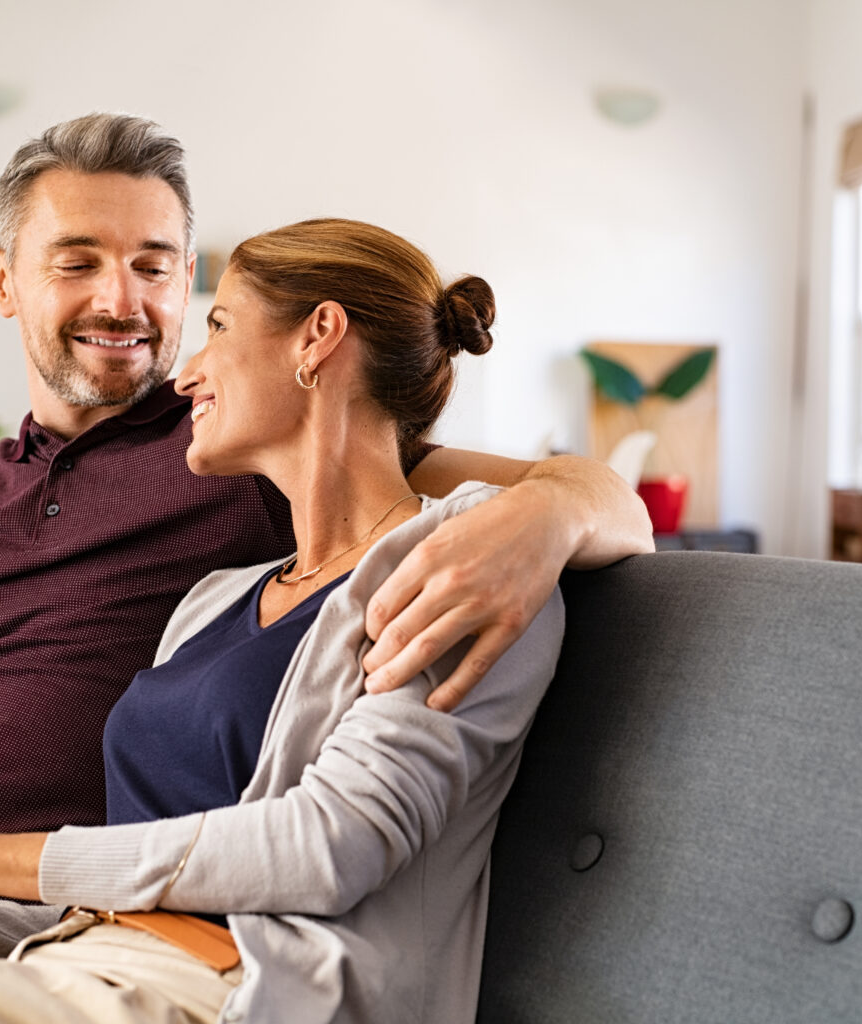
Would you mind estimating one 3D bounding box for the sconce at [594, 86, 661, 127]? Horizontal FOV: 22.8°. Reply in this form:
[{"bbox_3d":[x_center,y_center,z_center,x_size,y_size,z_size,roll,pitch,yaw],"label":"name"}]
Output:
[{"bbox_3d":[0.786,-1.624,8.550,0.270,0.140,0.130,0,3,-4],"label":"sconce"}]

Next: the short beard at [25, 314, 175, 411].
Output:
[{"bbox_3d":[-0.281,-0.128,1.820,0.125,0.085,0.085,1,8,-20],"label":"short beard"}]

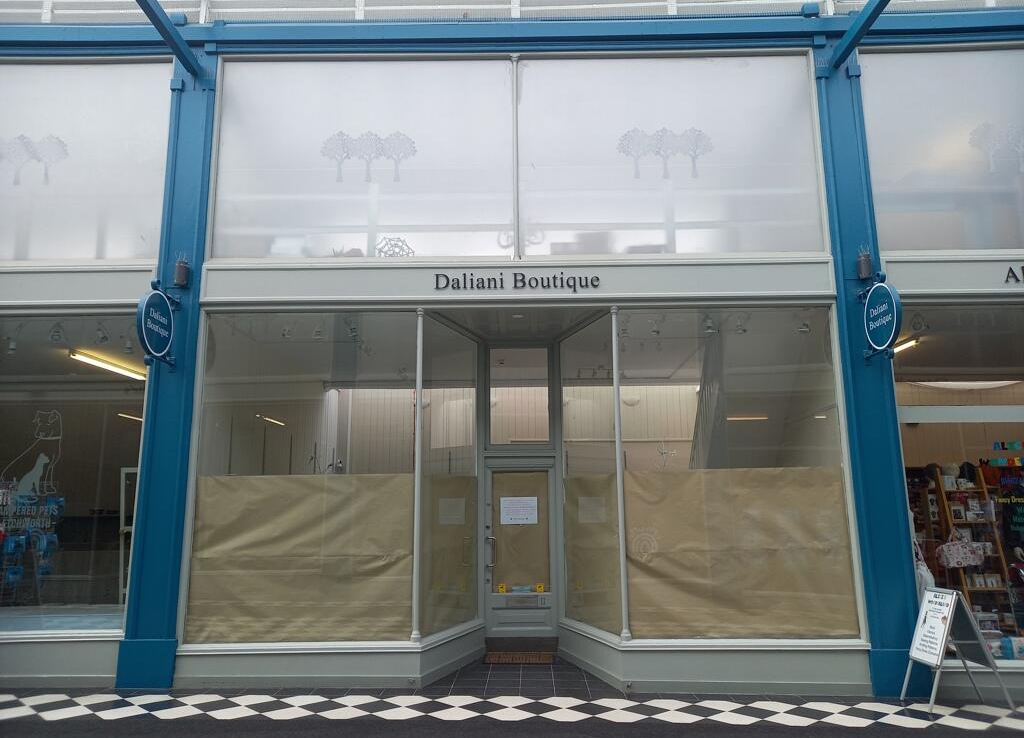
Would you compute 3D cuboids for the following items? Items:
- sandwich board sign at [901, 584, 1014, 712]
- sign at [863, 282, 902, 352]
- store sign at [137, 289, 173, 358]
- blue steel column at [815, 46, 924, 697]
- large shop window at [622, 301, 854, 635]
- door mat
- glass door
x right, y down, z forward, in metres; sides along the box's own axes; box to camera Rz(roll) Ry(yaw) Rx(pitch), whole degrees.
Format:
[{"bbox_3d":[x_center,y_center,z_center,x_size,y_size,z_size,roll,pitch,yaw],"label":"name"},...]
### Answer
[{"bbox_3d":[3.798,2.393,6.388,0.700,0.970,0.460,0,-11,-1],"label":"sandwich board sign"},{"bbox_3d":[3.403,-0.470,6.816,0.065,0.620,0.600,0,-11,-1],"label":"sign"},{"bbox_3d":[-3.316,-0.403,6.923,0.065,0.620,0.600,-1,-11,2],"label":"store sign"},{"bbox_3d":[3.439,-0.235,7.320,0.500,6.460,0.320,-1,-11,0],"label":"blue steel column"},{"bbox_3d":[2.119,0.927,7.106,2.150,3.130,0.080,-1,-11,0],"label":"large shop window"},{"bbox_3d":[0.089,3.124,7.970,0.700,0.020,0.440,-1,-11,0],"label":"door mat"},{"bbox_3d":[0.084,2.060,8.431,0.790,1.910,0.060,-1,-11,0],"label":"glass door"}]

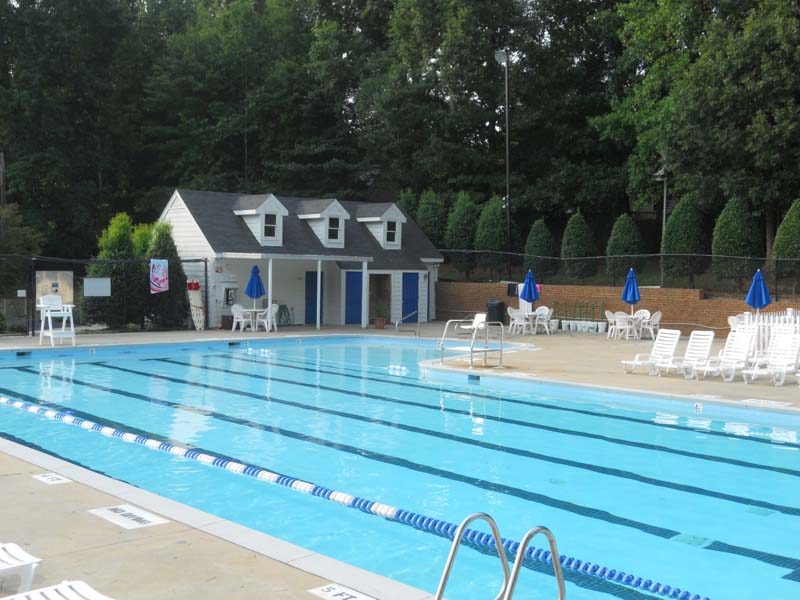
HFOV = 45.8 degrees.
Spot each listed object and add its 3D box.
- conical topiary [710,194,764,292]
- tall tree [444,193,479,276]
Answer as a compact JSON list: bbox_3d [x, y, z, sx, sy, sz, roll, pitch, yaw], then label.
[{"bbox_3d":[12.171,-2.052,34.114,1.839,3.348,1.839,-1,2,-43],"label":"conical topiary"},{"bbox_3d":[2.797,-2.931,42.400,1.550,3.950,1.550,1,2,0],"label":"tall tree"}]

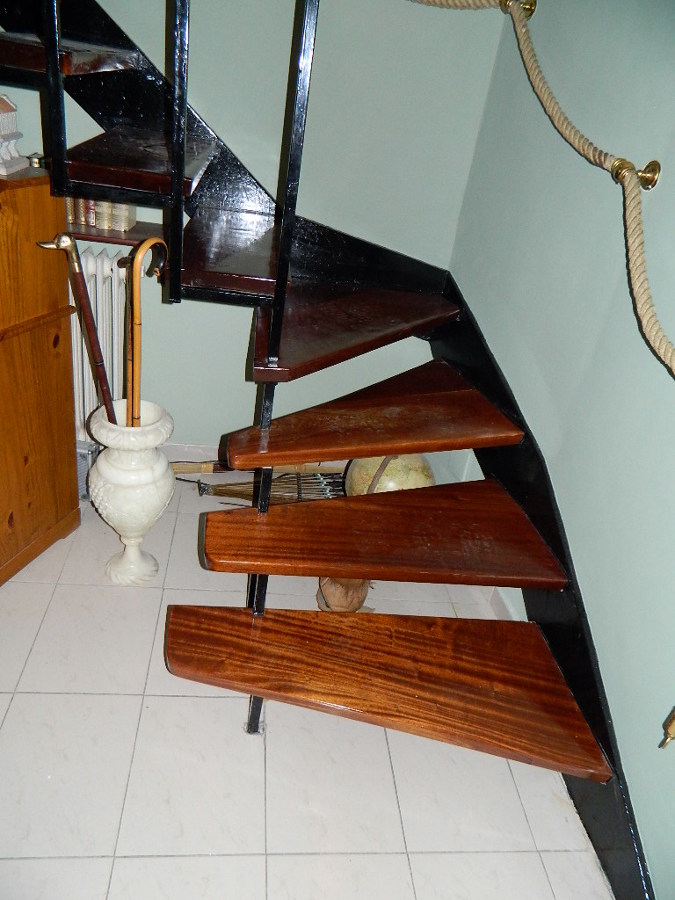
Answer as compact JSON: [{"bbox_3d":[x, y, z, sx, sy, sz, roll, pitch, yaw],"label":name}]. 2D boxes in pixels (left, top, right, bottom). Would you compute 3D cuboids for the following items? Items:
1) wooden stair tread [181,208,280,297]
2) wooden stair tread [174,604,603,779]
[{"bbox_3d":[-0.299,-0.608,1.916,0.297,0.039,0.828,5,30,-10],"label":"wooden stair tread"},{"bbox_3d":[0.086,0.580,1.574,1.026,0.039,0.457,5,30,-10],"label":"wooden stair tread"}]

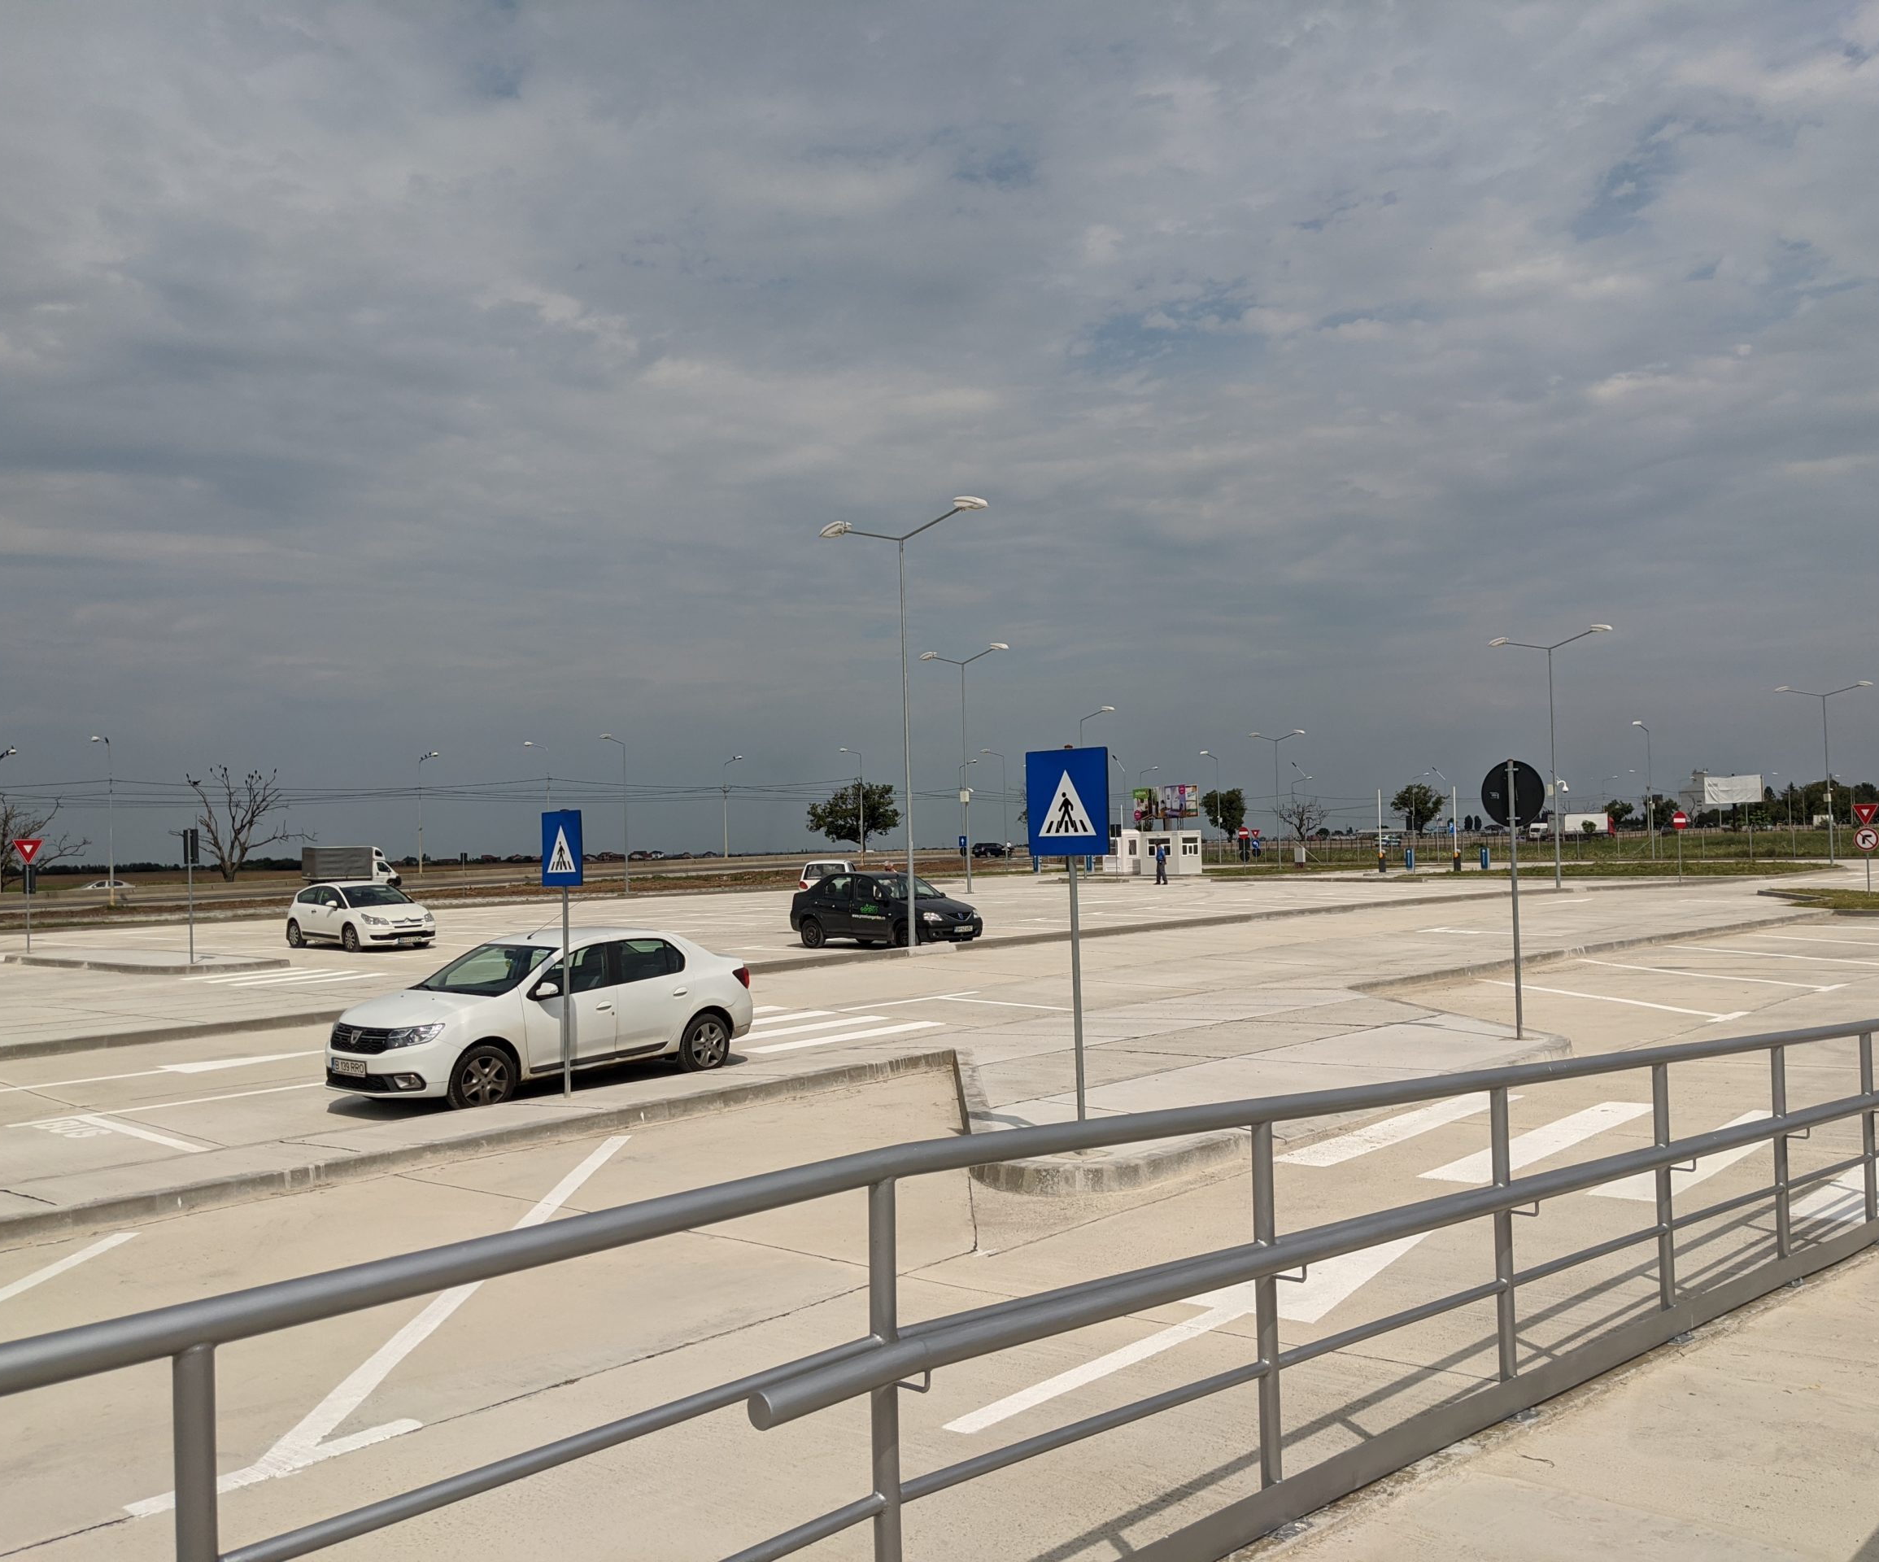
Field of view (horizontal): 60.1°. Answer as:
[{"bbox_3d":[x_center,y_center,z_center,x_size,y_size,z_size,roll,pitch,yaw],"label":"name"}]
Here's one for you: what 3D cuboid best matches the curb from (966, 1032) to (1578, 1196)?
[{"bbox_3d":[3.124,2.465,12.851,1.330,0.150,8.050,-4,-3,40],"label":"curb"}]

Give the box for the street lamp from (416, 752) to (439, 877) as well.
[{"bbox_3d":[-40.858,2.817,130.094,2.600,10.100,0.400,-4,-3,41],"label":"street lamp"}]

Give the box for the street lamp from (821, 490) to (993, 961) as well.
[{"bbox_3d":[-0.656,-1.052,31.892,4.394,8.594,0.380,-3,-3,39],"label":"street lamp"}]

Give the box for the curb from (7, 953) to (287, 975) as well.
[{"bbox_3d":[-16.351,3.659,32.915,9.300,0.140,2.350,-4,-3,40],"label":"curb"}]

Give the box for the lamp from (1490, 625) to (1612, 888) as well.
[{"bbox_3d":[20.528,-0.718,54.445,3.950,8.600,0.340,-4,-3,41],"label":"lamp"}]

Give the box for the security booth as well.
[{"bbox_3d":[11.732,3.932,88.389,4.500,2.340,2.300,-4,-3,41],"label":"security booth"}]

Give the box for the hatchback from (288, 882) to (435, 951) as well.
[{"bbox_3d":[-12.674,2.942,35.573,4.270,1.458,1.770,-4,-3,42],"label":"hatchback"}]

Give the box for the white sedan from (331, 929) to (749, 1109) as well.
[{"bbox_3d":[-3.606,2.119,15.190,1.740,1.510,4.350,-3,-3,37],"label":"white sedan"}]

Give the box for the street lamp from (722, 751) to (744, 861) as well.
[{"bbox_3d":[-20.427,2.504,161.389,2.800,10.300,0.400,-4,-3,41],"label":"street lamp"}]

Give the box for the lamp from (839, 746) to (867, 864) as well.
[{"bbox_3d":[-7.690,2.273,141.745,2.600,10.100,0.400,-4,-3,41],"label":"lamp"}]

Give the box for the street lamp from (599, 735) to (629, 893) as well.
[{"bbox_3d":[-17.367,1.877,87.116,2.100,8.450,0.350,-4,-3,40],"label":"street lamp"}]

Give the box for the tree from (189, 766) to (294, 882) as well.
[{"bbox_3d":[-54.330,3.344,126.000,9.000,9.000,8.000,-1,-3,-23],"label":"tree"}]

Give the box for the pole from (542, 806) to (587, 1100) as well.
[{"bbox_3d":[-3.313,1.539,14.401,0.500,2.530,0.080,-3,-3,34],"label":"pole"}]

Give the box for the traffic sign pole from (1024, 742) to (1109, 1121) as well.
[{"bbox_3d":[0.807,0.991,9.595,0.620,2.400,0.100,-4,-3,44],"label":"traffic sign pole"}]

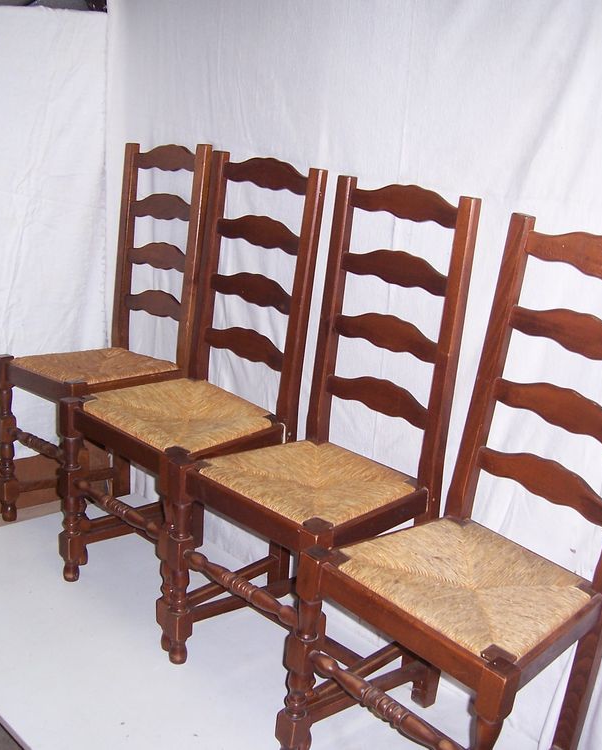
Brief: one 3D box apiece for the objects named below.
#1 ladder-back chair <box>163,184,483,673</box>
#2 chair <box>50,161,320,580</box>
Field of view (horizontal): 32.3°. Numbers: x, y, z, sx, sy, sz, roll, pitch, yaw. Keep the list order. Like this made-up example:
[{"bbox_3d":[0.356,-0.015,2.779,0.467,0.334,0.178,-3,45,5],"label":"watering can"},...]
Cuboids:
[{"bbox_3d":[0.037,0.148,2.124,0.435,1.039,0.433,-13,24,-42],"label":"ladder-back chair"},{"bbox_3d":[-0.255,0.029,2.433,0.433,1.039,0.435,20,23,40],"label":"chair"}]

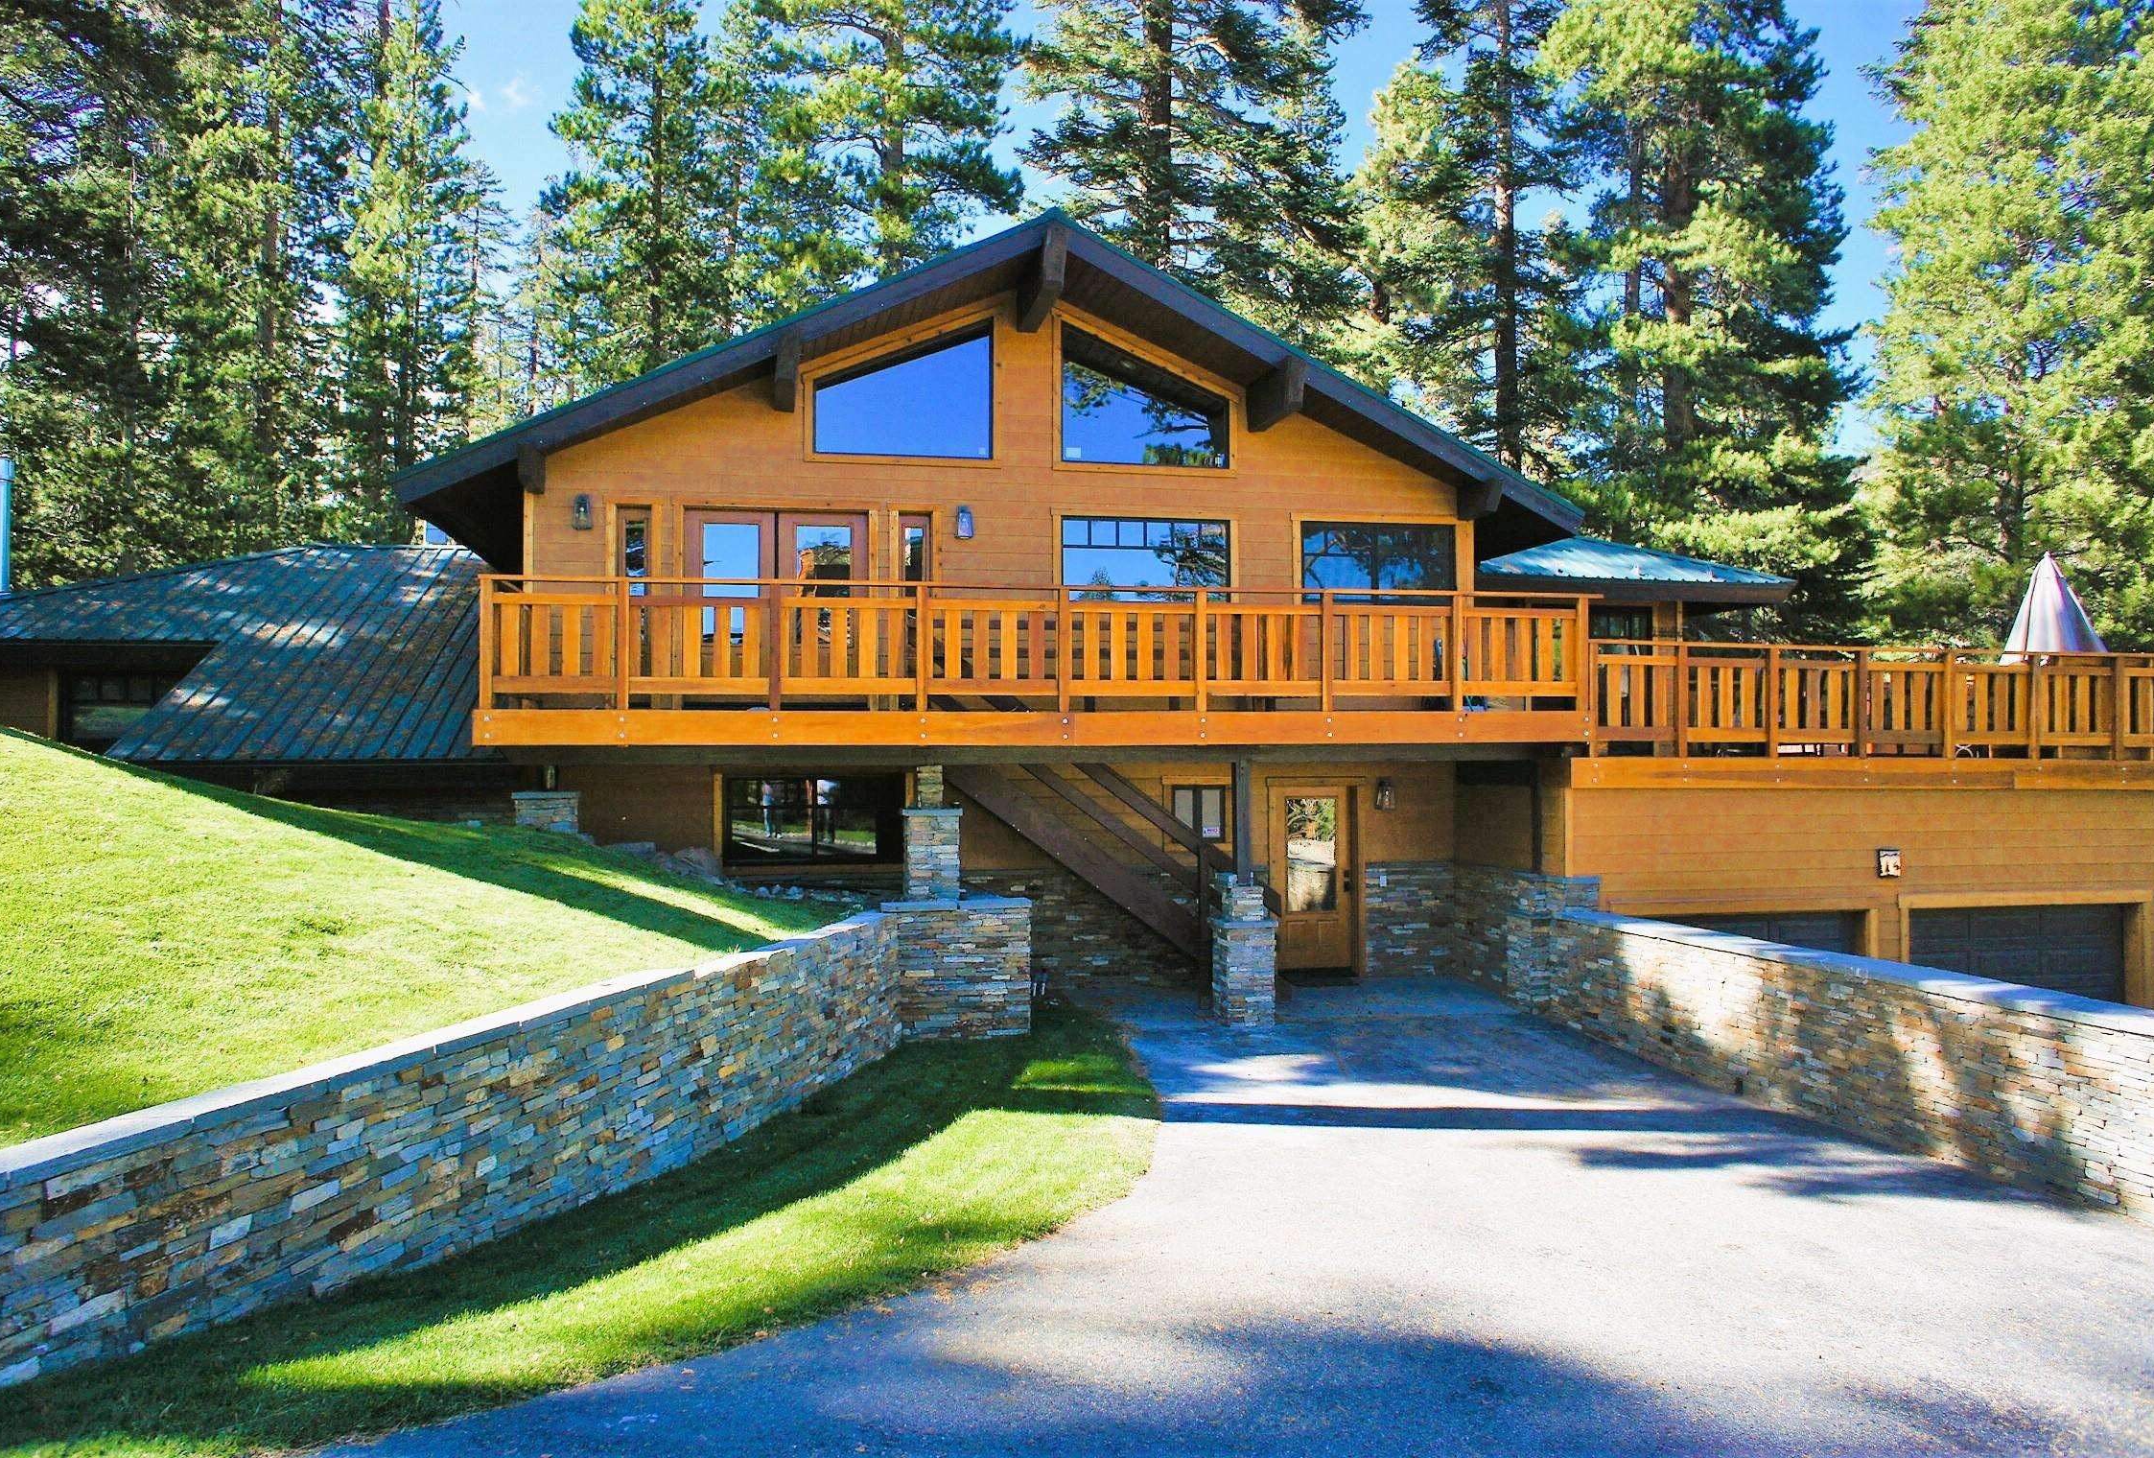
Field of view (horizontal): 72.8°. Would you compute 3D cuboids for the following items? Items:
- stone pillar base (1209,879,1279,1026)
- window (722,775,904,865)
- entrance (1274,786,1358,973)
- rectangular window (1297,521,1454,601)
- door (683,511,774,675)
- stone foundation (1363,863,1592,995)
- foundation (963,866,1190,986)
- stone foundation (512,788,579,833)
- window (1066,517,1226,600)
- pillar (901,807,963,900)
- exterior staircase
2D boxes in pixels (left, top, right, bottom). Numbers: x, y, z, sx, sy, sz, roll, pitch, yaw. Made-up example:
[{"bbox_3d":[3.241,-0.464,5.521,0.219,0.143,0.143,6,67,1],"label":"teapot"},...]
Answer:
[{"bbox_3d":[1.553,2.039,13.624,0.508,1.363,0.508,0,0,-11],"label":"stone pillar base"},{"bbox_3d":[-2.720,0.946,15.207,1.880,0.945,0.120,0,0,-11],"label":"window"},{"bbox_3d":[2.656,1.670,16.272,0.983,2.100,0.150,0,0,-11],"label":"entrance"},{"bbox_3d":[3.401,-1.854,16.371,1.871,0.922,0.120,0,0,-11],"label":"rectangular window"},{"bbox_3d":[-3.578,-1.195,15.081,0.913,2.089,0.100,0,0,-11],"label":"door"},{"bbox_3d":[4.100,2.161,15.195,1.335,1.320,2.650,0,0,-11],"label":"stone foundation"},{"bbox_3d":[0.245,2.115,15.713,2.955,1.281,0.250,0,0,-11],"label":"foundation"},{"bbox_3d":[-4.494,0.684,12.372,0.487,0.385,0.487,0,0,-11],"label":"stone foundation"},{"bbox_3d":[0.757,-1.834,15.872,1.854,0.969,0.120,0,0,-11],"label":"window"},{"bbox_3d":[-1.302,1.084,13.039,0.513,0.817,0.513,0,0,-11],"label":"pillar"},{"bbox_3d":[0.054,1.285,14.916,3.450,2.880,1.100,0,0,-11],"label":"exterior staircase"}]

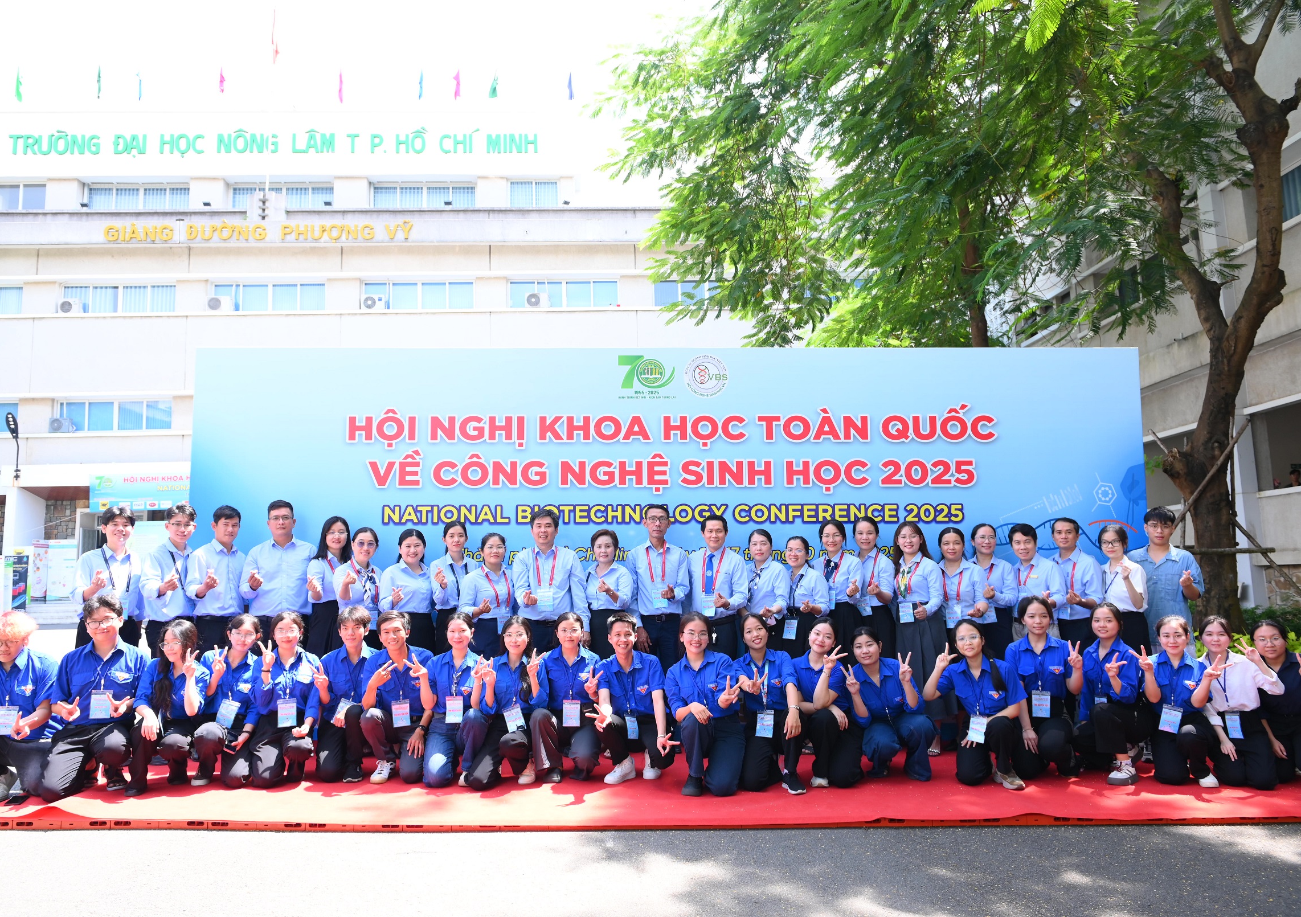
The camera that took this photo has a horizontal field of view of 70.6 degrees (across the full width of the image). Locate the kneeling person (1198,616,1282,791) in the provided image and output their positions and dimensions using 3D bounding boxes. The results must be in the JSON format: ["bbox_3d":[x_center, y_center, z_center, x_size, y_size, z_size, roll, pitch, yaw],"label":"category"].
[{"bbox_3d":[3.707,1.478,5.775,0.520,0.974,0.620,-4,-7,28],"label":"kneeling person"}]

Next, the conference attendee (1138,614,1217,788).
[{"bbox_3d":[3.315,1.475,5.775,0.500,0.982,0.620,-5,-7,30],"label":"conference attendee"}]

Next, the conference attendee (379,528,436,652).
[{"bbox_3d":[-1.759,1.299,6.651,0.440,1.582,0.360,3,-8,-24],"label":"conference attendee"}]

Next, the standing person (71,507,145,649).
[{"bbox_3d":[-3.710,1.184,6.308,0.490,1.706,0.370,3,-8,-24],"label":"standing person"}]

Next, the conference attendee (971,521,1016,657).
[{"bbox_3d":[2.497,1.287,6.751,0.470,1.615,0.420,-6,-9,33],"label":"conference attendee"}]

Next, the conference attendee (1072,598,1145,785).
[{"bbox_3d":[2.916,1.454,5.846,0.520,1.059,0.780,-7,-9,38],"label":"conference attendee"}]

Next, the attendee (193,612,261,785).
[{"bbox_3d":[-2.695,1.495,5.856,0.460,1.008,0.620,1,-7,-18],"label":"attendee"}]

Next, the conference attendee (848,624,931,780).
[{"bbox_3d":[1.527,1.546,5.879,0.540,0.921,0.620,-3,-8,14],"label":"conference attendee"}]

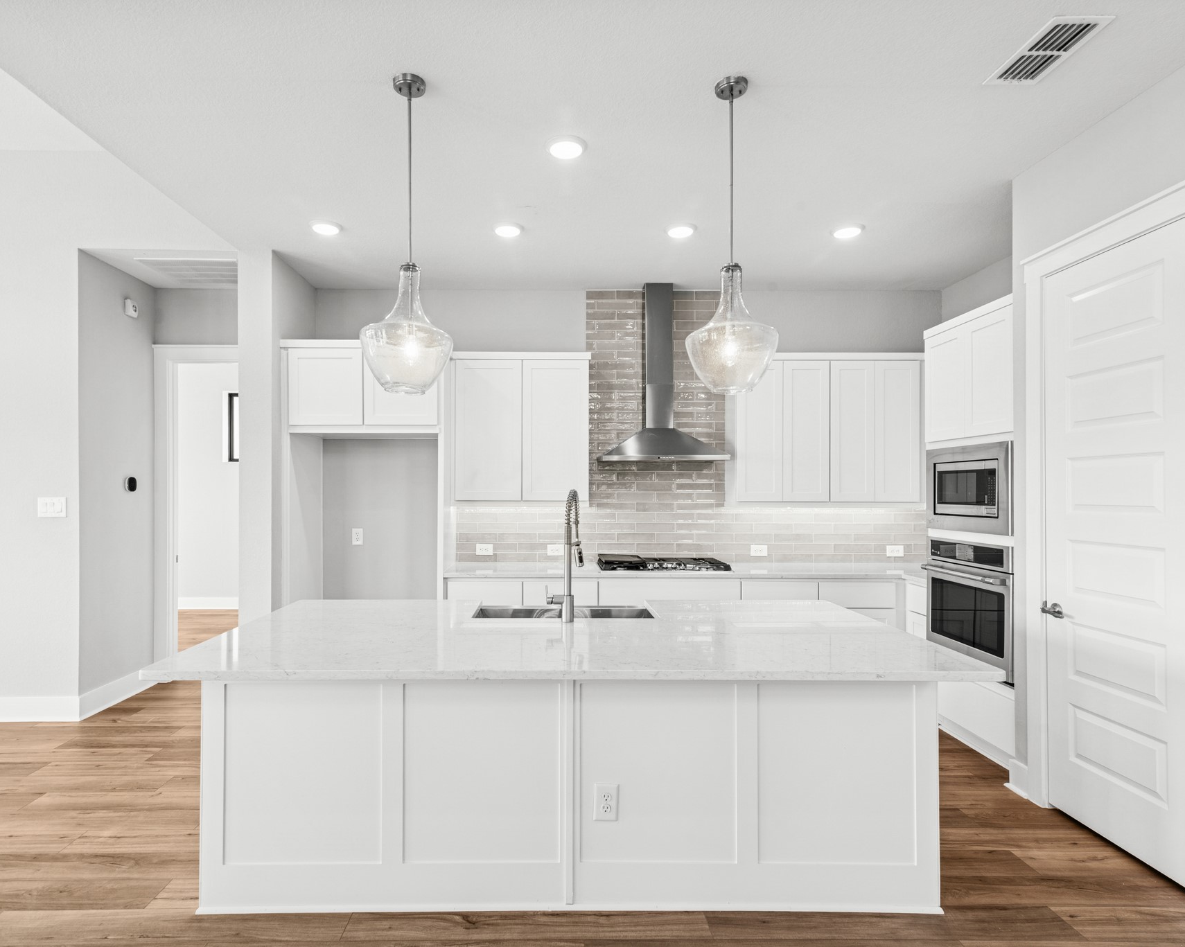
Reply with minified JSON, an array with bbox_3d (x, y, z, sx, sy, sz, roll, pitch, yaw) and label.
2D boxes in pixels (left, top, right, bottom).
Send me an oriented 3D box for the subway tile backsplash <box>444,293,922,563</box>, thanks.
[{"bbox_3d":[0.780,-0.370,4.890,3.700,2.120,0.030,0,-1,-1],"label":"subway tile backsplash"}]

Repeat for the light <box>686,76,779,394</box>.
[{"bbox_3d":[0.533,-0.900,2.405,0.350,1.175,0.350,0,-1,0],"label":"light"}]

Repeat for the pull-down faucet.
[{"bbox_3d":[-0.112,0.343,2.729,0.125,0.544,0.260,0,-1,12],"label":"pull-down faucet"}]

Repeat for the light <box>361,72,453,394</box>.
[{"bbox_3d":[-0.690,-0.900,2.394,0.350,1.175,0.350,0,-1,0],"label":"light"}]

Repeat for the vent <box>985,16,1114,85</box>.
[{"bbox_3d":[1.608,-1.489,2.244,0.200,0.020,0.346,0,-1,0],"label":"vent"}]

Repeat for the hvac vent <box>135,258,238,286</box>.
[{"bbox_3d":[-2.670,-1.420,4.460,0.760,0.030,0.570,0,-1,-1],"label":"hvac vent"}]

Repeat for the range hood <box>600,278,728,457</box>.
[{"bbox_3d":[0.490,-0.745,4.630,0.914,1.330,0.510,0,-1,-1],"label":"range hood"}]

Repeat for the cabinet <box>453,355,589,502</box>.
[{"bbox_3d":[-0.515,-0.321,4.720,0.980,1.080,0.340,0,-1,-1],"label":"cabinet"}]

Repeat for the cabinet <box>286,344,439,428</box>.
[{"bbox_3d":[-1.560,-0.585,4.585,1.050,0.610,0.610,0,-1,-1],"label":"cabinet"}]

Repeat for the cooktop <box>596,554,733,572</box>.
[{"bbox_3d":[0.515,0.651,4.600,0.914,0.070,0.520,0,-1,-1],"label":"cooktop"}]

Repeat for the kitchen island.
[{"bbox_3d":[-0.075,1.066,2.508,2.620,0.914,1.210,0,-1,-2],"label":"kitchen island"}]

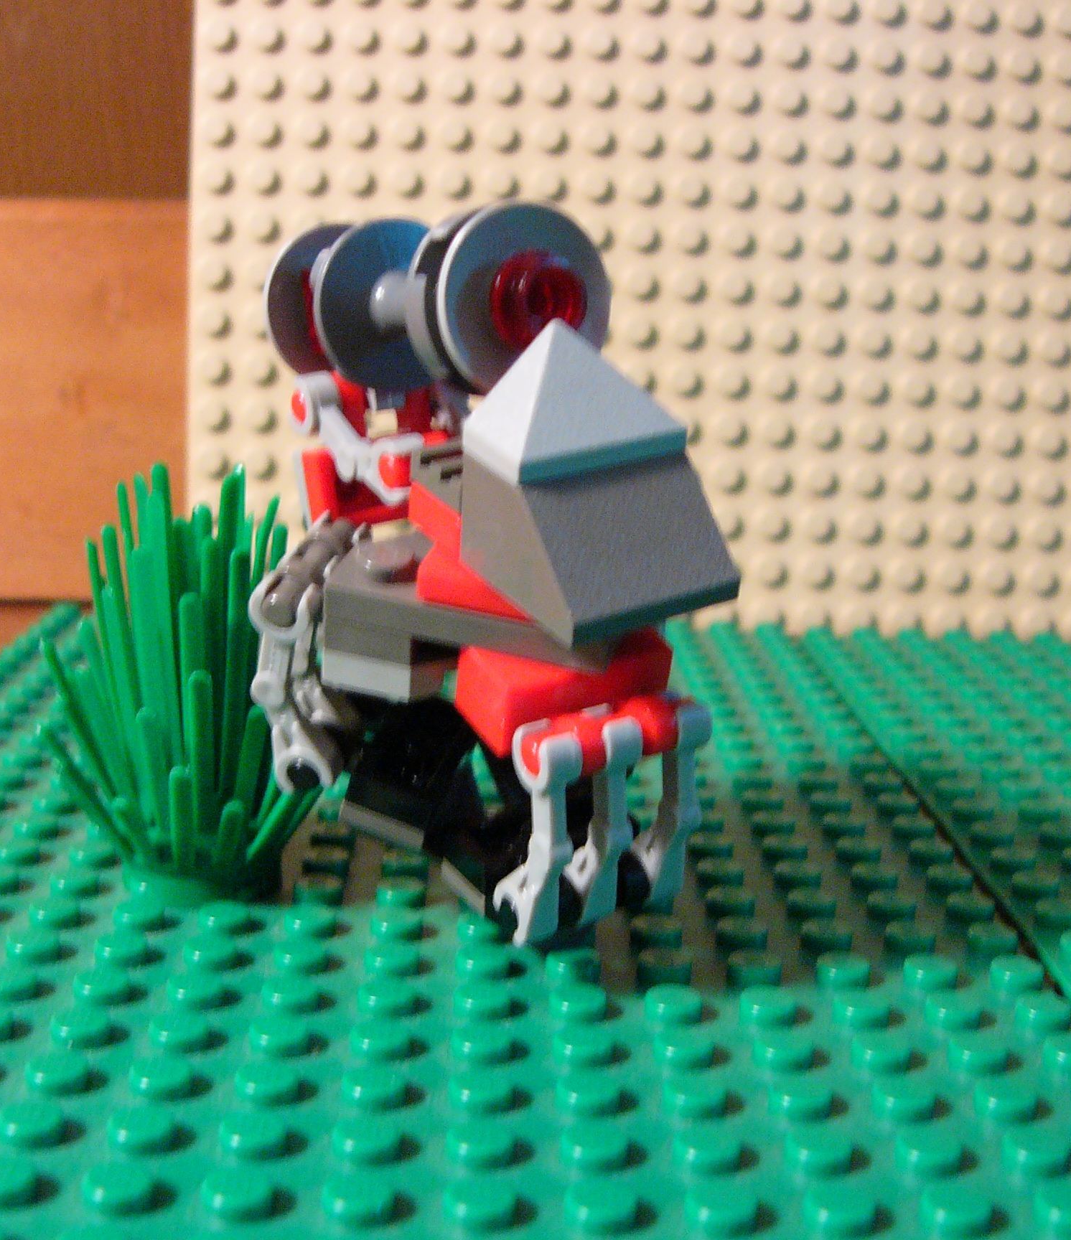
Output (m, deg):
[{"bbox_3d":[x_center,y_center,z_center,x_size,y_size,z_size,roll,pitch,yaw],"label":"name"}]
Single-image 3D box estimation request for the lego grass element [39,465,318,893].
[{"bbox_3d":[-0.032,0.006,0.165,0.029,0.041,0.029,2,12,-2],"label":"lego grass element"}]

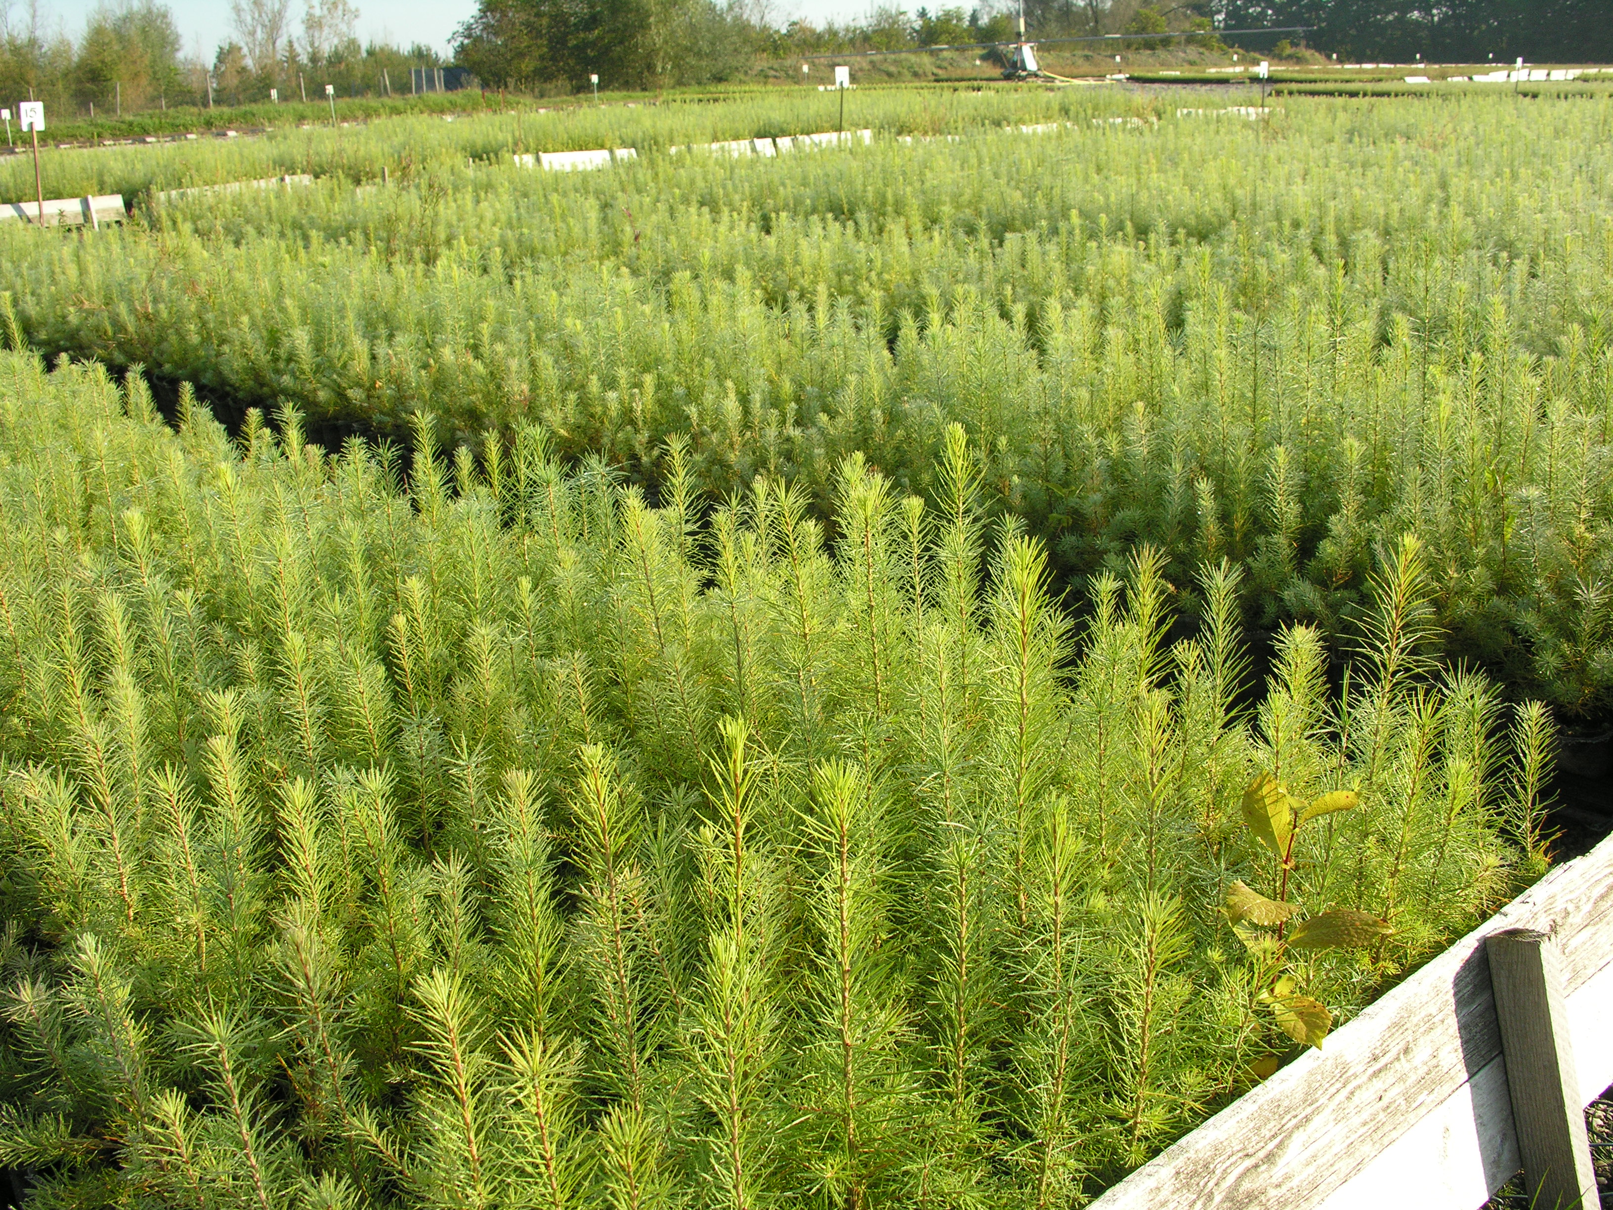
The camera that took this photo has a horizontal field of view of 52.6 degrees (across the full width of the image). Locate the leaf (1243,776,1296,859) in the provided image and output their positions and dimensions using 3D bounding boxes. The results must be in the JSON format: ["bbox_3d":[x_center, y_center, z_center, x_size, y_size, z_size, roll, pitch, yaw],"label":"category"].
[{"bbox_3d":[0.449,0.206,1.580,0.045,0.082,0.020,-14,-7,14],"label":"leaf"}]

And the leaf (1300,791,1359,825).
[{"bbox_3d":[0.505,0.197,1.575,0.059,0.020,0.032,-19,22,-13],"label":"leaf"}]

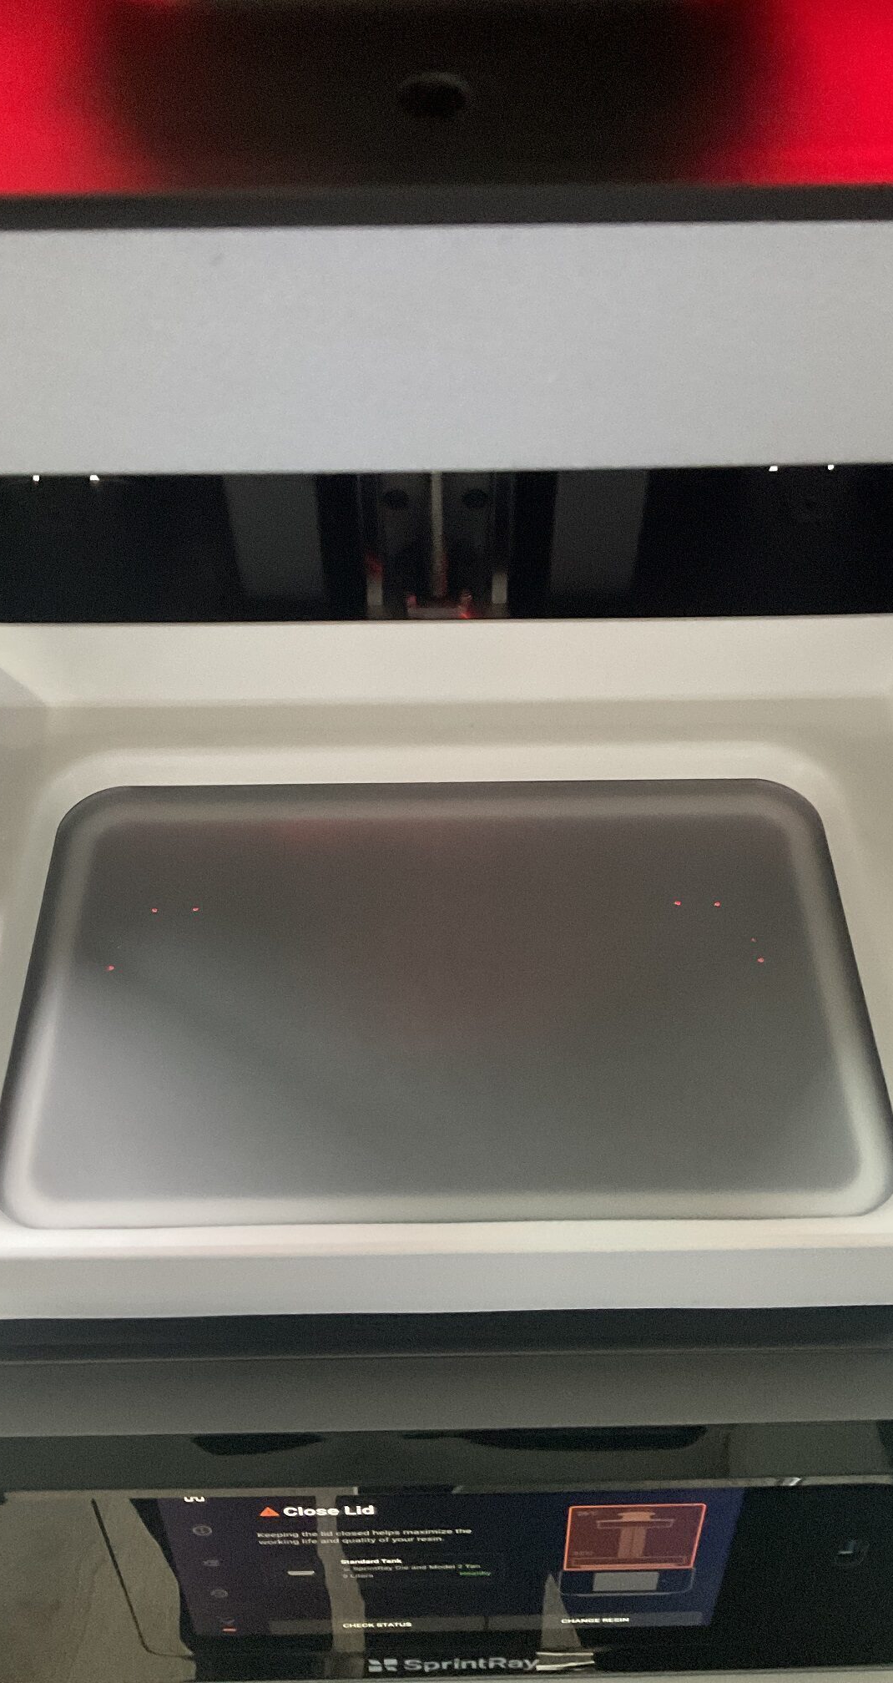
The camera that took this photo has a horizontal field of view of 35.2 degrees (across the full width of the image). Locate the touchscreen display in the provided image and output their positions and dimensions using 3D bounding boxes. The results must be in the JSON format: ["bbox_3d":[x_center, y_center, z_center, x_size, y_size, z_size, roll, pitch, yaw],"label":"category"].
[{"bbox_3d":[0.002,0.201,0.404,0.157,0.089,0.010,-1,38,0],"label":"touchscreen display"}]

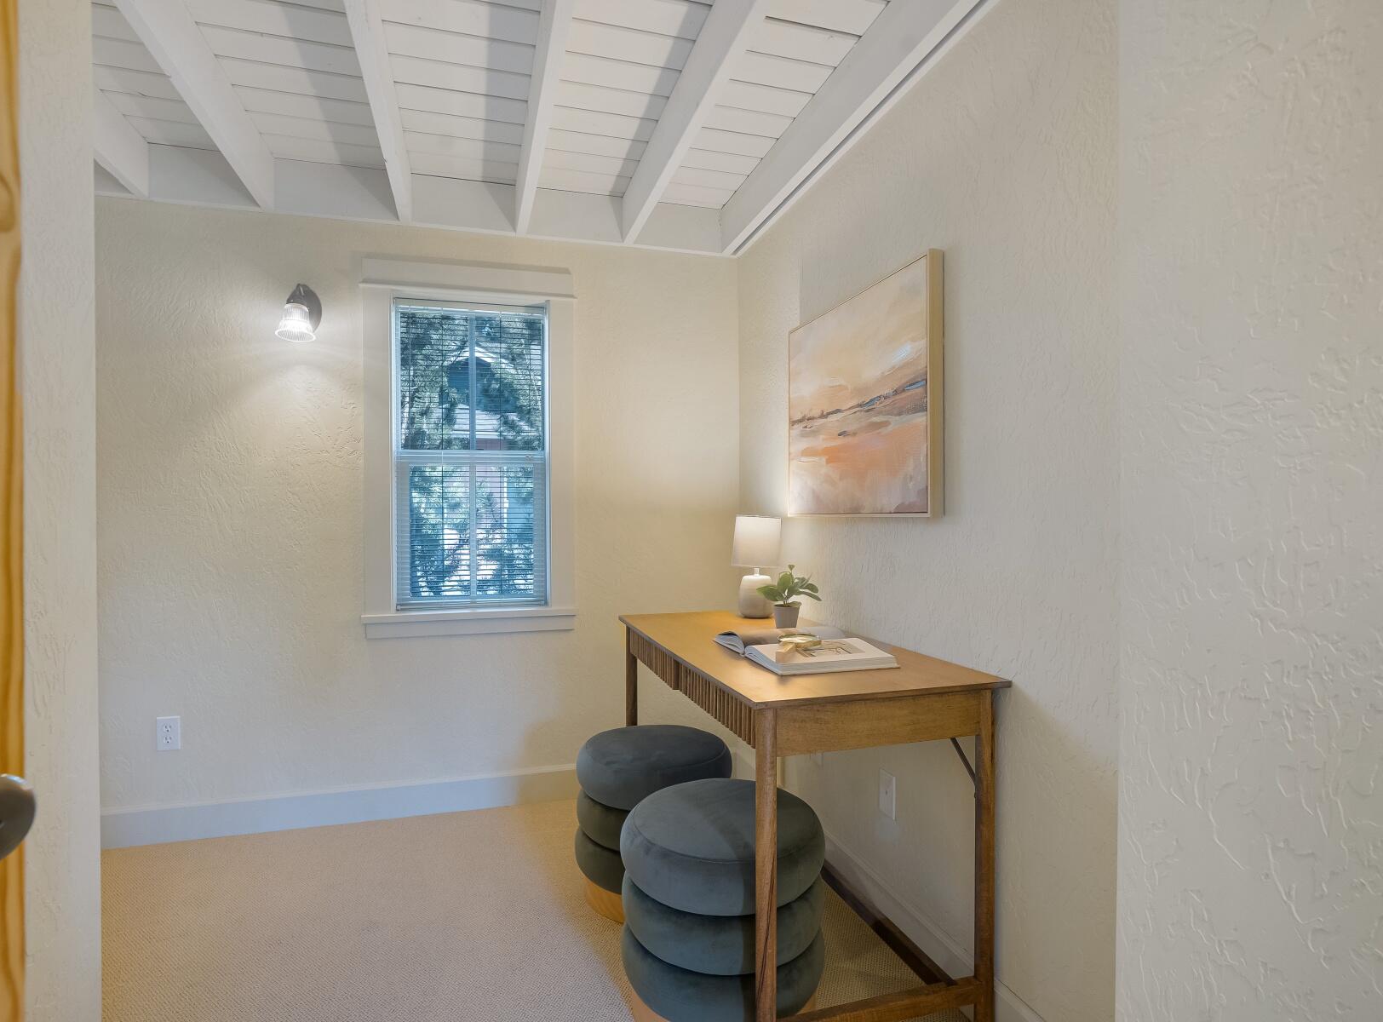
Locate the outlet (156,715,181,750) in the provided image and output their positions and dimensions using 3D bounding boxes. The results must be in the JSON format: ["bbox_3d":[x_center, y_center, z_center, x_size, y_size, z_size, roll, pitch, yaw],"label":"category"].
[{"bbox_3d":[-1.777,0.757,2.314,0.070,0.115,0.008,0,0,-14],"label":"outlet"}]

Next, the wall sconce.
[{"bbox_3d":[-1.351,-0.700,2.335,0.135,0.215,0.166,0,0,-14],"label":"wall sconce"}]

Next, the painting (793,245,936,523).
[{"bbox_3d":[0.455,-0.286,1.922,0.042,0.611,0.748,0,0,-17],"label":"painting"}]

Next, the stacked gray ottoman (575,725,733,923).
[{"bbox_3d":[-0.110,0.919,2.058,0.465,0.432,0.465,0,0,-14],"label":"stacked gray ottoman"}]

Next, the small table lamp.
[{"bbox_3d":[0.210,0.179,2.199,0.164,0.321,0.164,0,0,0],"label":"small table lamp"}]

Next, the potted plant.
[{"bbox_3d":[0.286,0.250,2.005,0.174,0.180,0.174,0,0,0],"label":"potted plant"}]

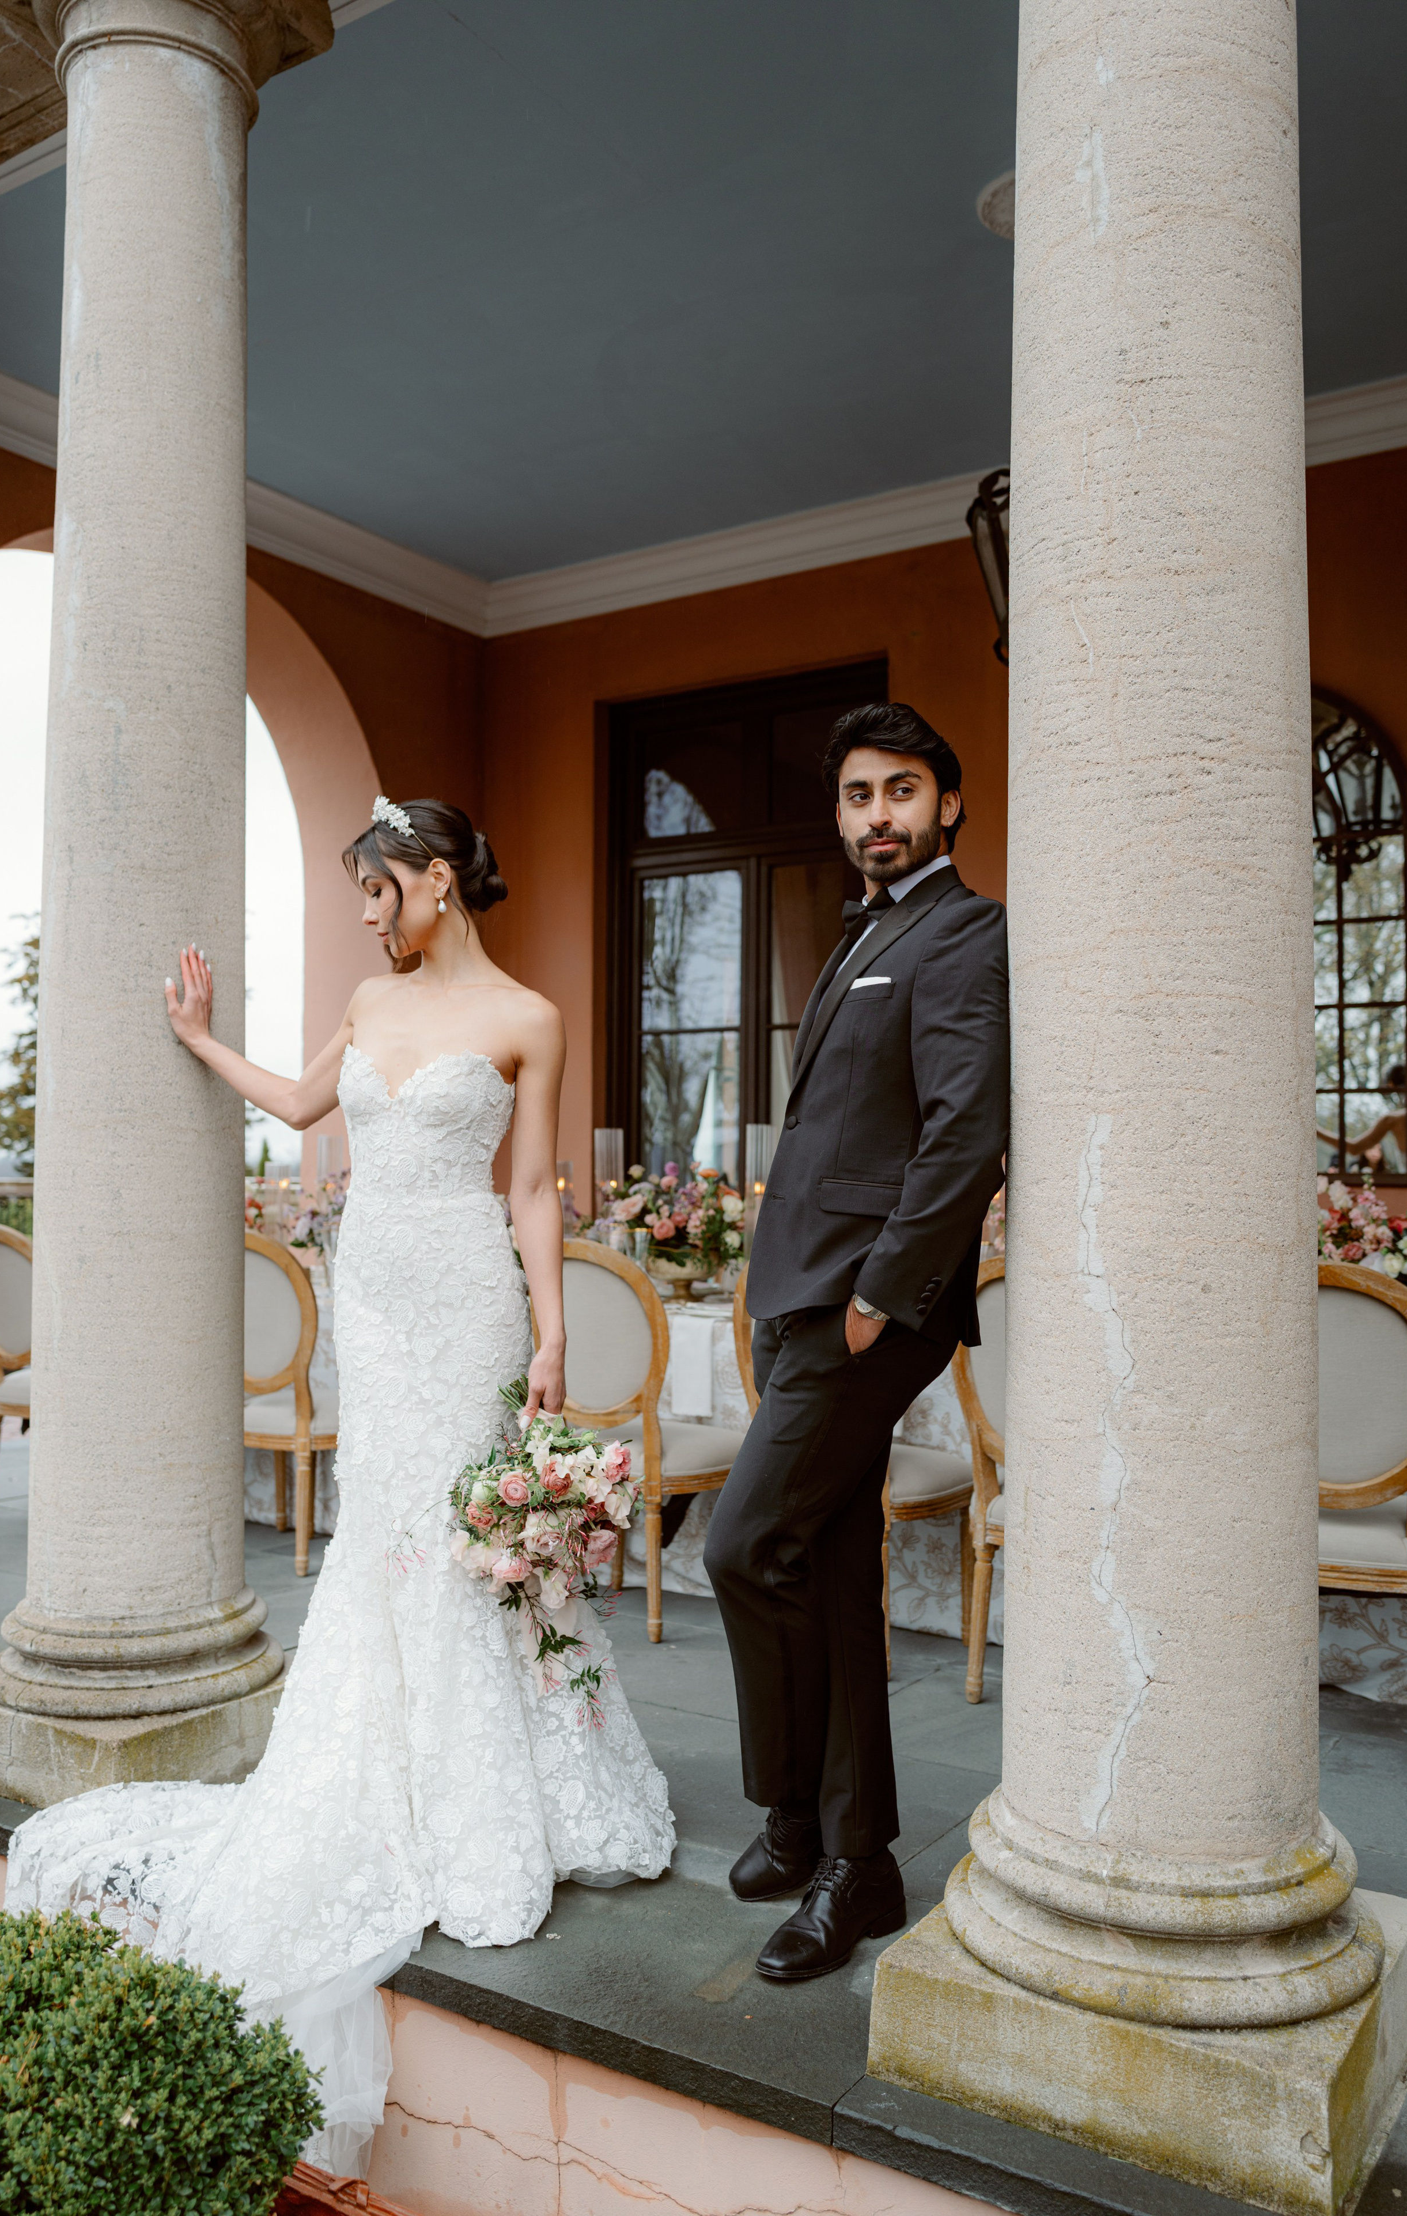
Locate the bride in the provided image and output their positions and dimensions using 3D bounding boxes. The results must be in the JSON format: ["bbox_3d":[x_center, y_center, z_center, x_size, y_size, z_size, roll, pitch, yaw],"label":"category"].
[{"bbox_3d":[-0.600,0.491,2.790,1.100,1.970,0.750,0,-2,9],"label":"bride"}]

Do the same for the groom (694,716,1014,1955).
[{"bbox_3d":[0.207,0.320,2.555,0.430,1.820,0.560,1,-2,-40],"label":"groom"}]

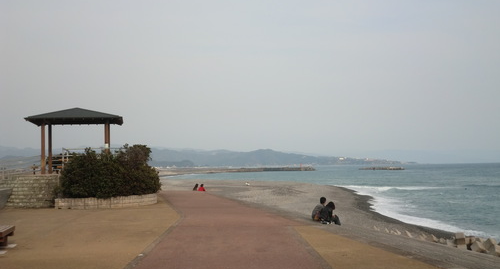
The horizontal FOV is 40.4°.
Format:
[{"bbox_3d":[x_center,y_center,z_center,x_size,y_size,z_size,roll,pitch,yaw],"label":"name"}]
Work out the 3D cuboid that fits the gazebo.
[{"bbox_3d":[-7.725,0.279,30.359,4.000,2.936,4.100,0,-3,-11],"label":"gazebo"}]

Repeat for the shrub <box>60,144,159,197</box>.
[{"bbox_3d":[-5.589,1.448,27.396,3.750,2.130,2.800,0,-3,-11],"label":"shrub"}]

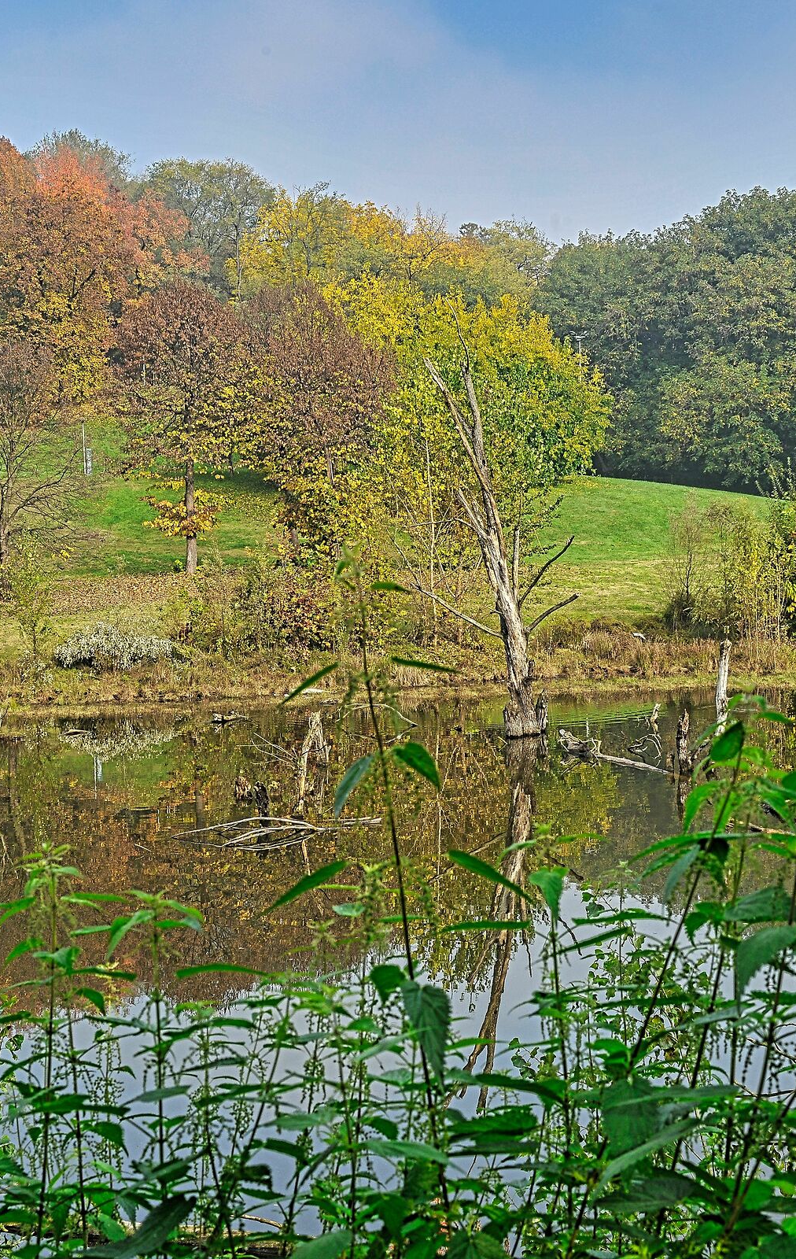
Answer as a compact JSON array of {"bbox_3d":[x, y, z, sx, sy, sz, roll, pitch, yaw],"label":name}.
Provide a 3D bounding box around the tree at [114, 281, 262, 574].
[{"bbox_3d":[-6.527,-6.257,56.999,4.579,9.026,4.579,-1,3,0],"label":"tree"}]

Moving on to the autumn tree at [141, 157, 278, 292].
[{"bbox_3d":[-13.542,-24.520,133.083,11.000,19.177,11.000,-1,3,0],"label":"autumn tree"}]

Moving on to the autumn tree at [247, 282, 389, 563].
[{"bbox_3d":[-2.788,-7.355,64.854,5.210,9.906,5.210,-1,3,0],"label":"autumn tree"}]

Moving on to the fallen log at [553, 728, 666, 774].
[{"bbox_3d":[3.477,1.956,29.725,0.500,0.376,3.212,-3,4,-27],"label":"fallen log"}]

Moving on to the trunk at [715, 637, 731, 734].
[{"bbox_3d":[5.797,1.040,32.711,0.260,1.768,0.250,-1,3,0],"label":"trunk"}]

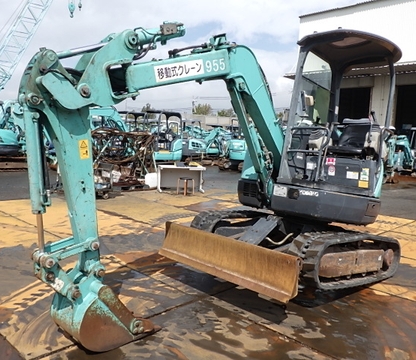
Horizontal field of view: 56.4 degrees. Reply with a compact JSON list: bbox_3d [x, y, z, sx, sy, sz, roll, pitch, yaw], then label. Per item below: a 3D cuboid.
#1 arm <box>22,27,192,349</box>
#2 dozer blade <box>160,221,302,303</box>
[{"bbox_3d":[-0.708,-0.041,2.810,1.313,2.363,0.505,-3,8,-45],"label":"arm"},{"bbox_3d":[0.122,0.670,3.472,1.545,0.347,0.160,8,0,45],"label":"dozer blade"}]

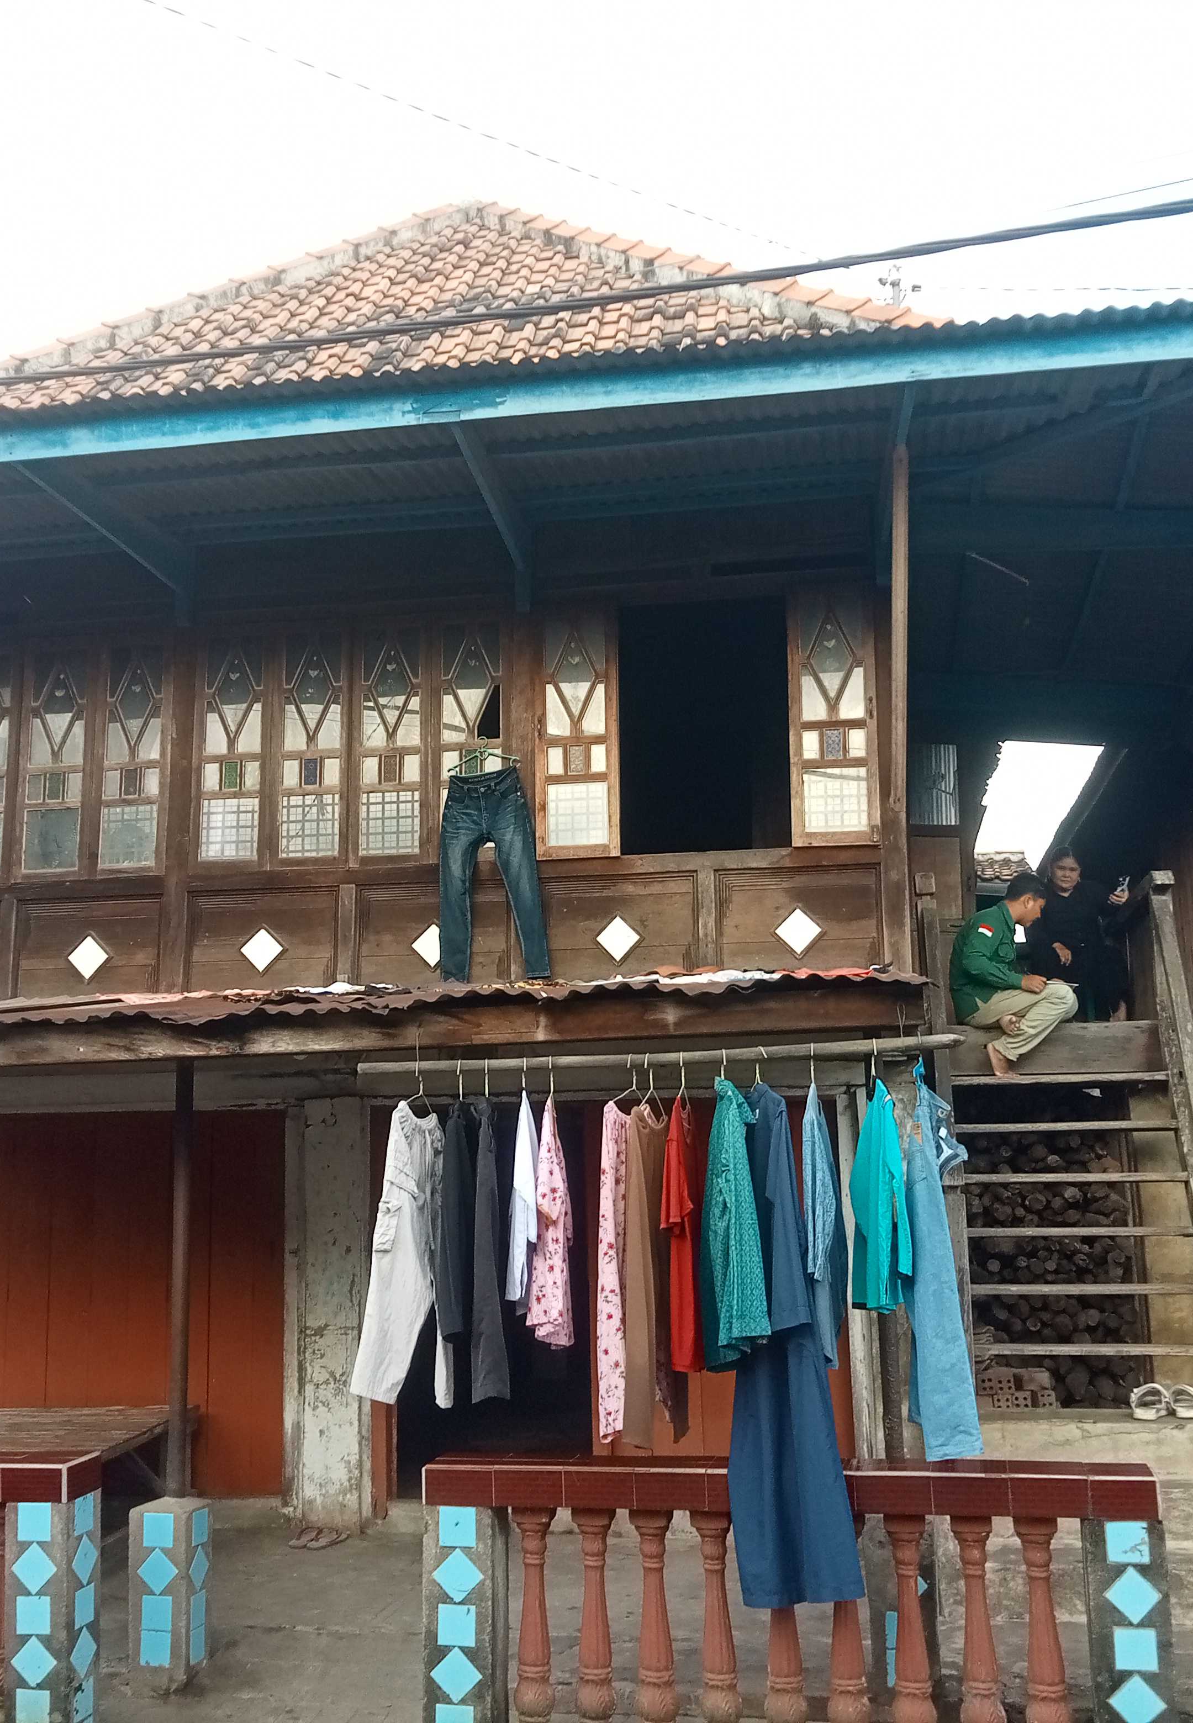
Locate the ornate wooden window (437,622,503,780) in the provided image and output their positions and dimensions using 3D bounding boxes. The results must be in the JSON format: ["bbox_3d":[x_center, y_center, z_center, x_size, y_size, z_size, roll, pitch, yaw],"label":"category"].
[{"bbox_3d":[-0.651,-0.646,9.768,0.385,1.270,0.060,-3,-11,10],"label":"ornate wooden window"}]

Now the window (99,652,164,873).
[{"bbox_3d":[-2.355,-0.528,9.432,0.360,1.160,0.060,-2,-9,11],"label":"window"}]

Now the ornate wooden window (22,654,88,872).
[{"bbox_3d":[-2.965,-0.541,10.181,0.375,1.240,0.060,-3,-11,10],"label":"ornate wooden window"}]

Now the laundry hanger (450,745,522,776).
[{"bbox_3d":[-0.531,-0.501,8.937,0.370,0.180,0.030,-2,-9,11],"label":"laundry hanger"}]

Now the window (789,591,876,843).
[{"bbox_3d":[1.107,-0.679,8.684,0.395,1.200,0.050,-2,-9,11],"label":"window"}]

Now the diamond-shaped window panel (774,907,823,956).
[{"bbox_3d":[0.945,0.326,8.654,0.230,0.230,0.030,-2,-9,11],"label":"diamond-shaped window panel"}]

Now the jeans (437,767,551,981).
[{"bbox_3d":[-0.522,0.069,9.483,0.570,1.060,0.140,-3,-11,10],"label":"jeans"}]

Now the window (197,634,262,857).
[{"bbox_3d":[-1.966,-0.599,10.005,0.385,1.270,0.060,-3,-11,10],"label":"window"}]

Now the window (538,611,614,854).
[{"bbox_3d":[-0.102,-0.670,9.629,0.420,1.320,0.060,-3,-11,10],"label":"window"}]

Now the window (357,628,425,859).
[{"bbox_3d":[-1.089,-0.628,9.846,0.385,1.270,0.060,-3,-11,10],"label":"window"}]

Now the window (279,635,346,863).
[{"bbox_3d":[-1.411,-0.581,9.250,0.360,1.170,0.060,-2,-9,11],"label":"window"}]

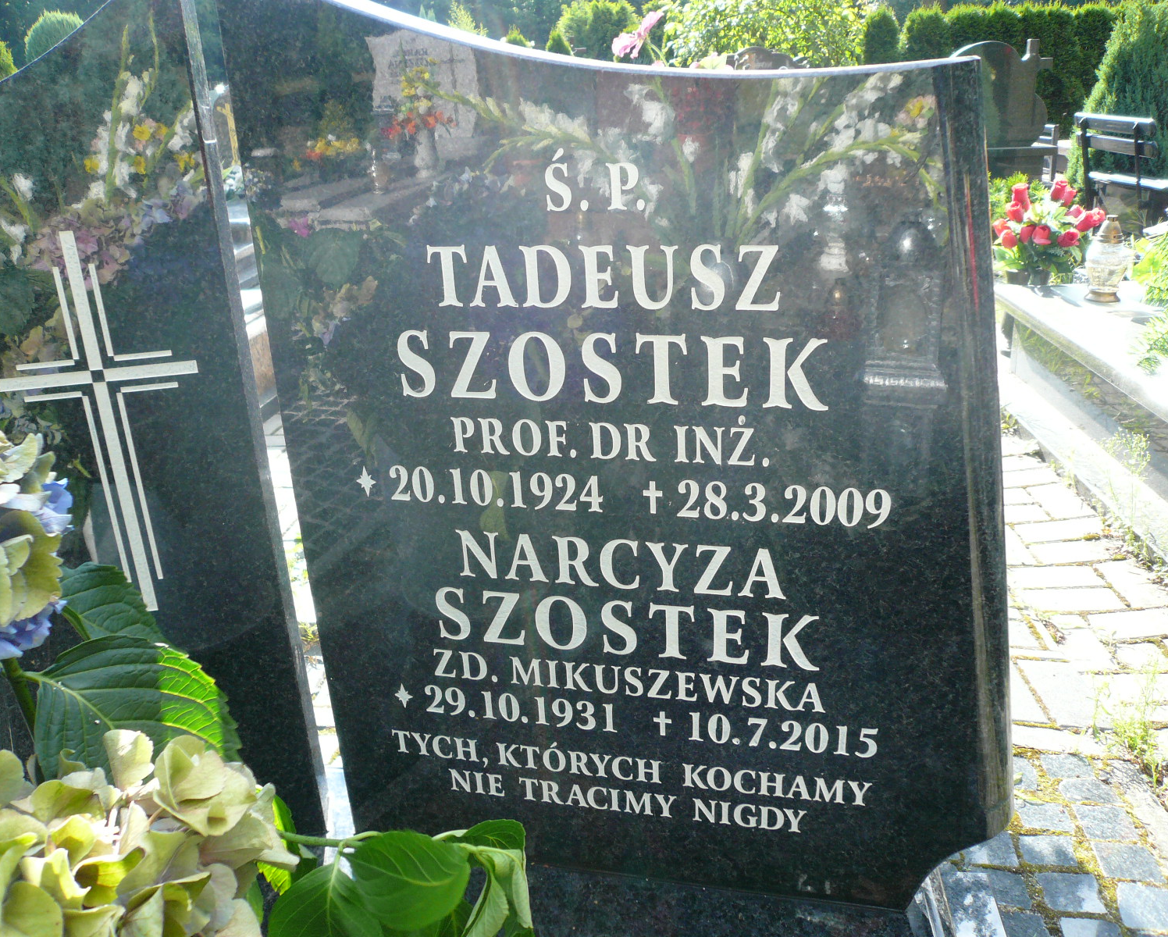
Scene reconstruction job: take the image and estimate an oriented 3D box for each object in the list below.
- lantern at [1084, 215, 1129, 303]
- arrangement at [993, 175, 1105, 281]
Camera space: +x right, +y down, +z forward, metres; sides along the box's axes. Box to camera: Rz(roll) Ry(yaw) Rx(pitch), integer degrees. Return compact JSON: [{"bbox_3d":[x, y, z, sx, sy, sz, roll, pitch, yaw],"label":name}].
[{"bbox_3d":[1.580,-0.635,3.053,0.137,0.247,0.137,-5,24,3],"label":"lantern"},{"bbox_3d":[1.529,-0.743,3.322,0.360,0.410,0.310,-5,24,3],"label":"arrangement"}]

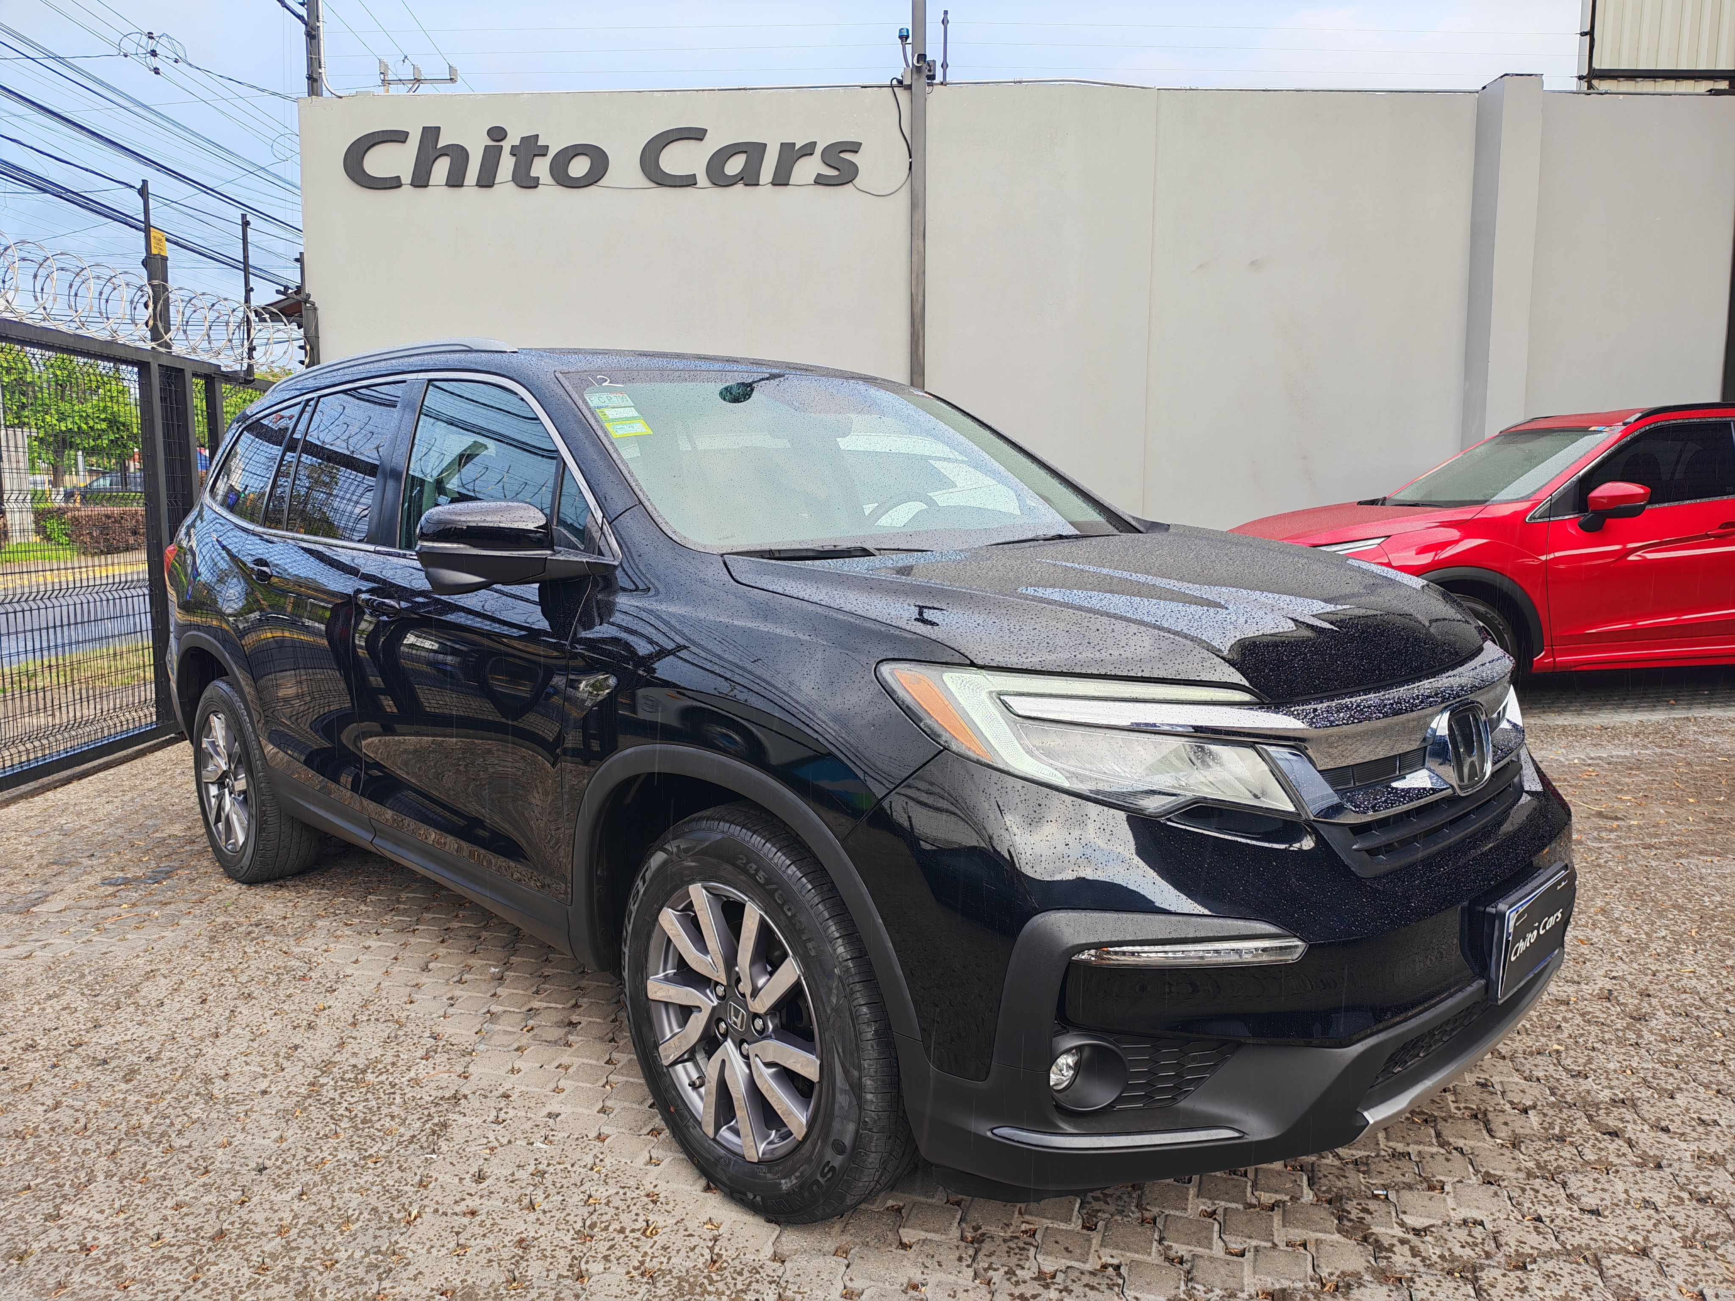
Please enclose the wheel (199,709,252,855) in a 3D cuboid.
[{"bbox_3d":[-2.151,0.445,4.193,0.190,0.490,0.490,-7,9,-44],"label":"wheel"}]

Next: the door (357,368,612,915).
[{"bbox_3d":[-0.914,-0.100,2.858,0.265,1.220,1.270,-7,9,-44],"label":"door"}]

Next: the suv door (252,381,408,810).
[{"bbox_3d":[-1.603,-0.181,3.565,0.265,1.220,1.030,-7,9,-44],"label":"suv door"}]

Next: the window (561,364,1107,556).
[{"bbox_3d":[0.031,-0.461,3.064,1.500,0.140,0.880,-7,40,-44],"label":"window"}]

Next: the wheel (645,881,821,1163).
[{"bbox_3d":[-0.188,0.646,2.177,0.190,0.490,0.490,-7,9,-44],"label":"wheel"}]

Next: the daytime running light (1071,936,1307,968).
[{"bbox_3d":[0.458,0.421,1.712,0.340,0.050,0.085,-1,6,-4],"label":"daytime running light"}]

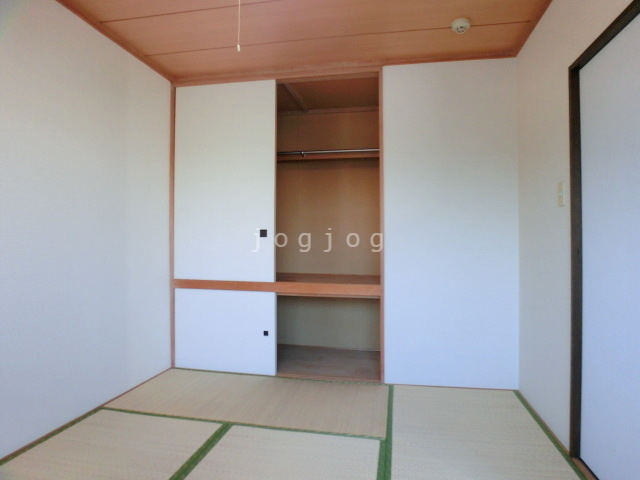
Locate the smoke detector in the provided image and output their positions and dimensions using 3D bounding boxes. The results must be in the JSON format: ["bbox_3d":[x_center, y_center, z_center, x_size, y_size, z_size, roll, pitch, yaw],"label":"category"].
[{"bbox_3d":[0.859,-1.293,2.363,0.113,0.050,0.113,0,0,11],"label":"smoke detector"}]

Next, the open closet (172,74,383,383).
[{"bbox_3d":[-0.296,-0.093,3.386,1.705,2.283,0.790,0,0,11],"label":"open closet"}]

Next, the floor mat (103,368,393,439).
[{"bbox_3d":[-0.429,1.062,2.590,1.740,0.040,0.840,0,0,11],"label":"floor mat"}]

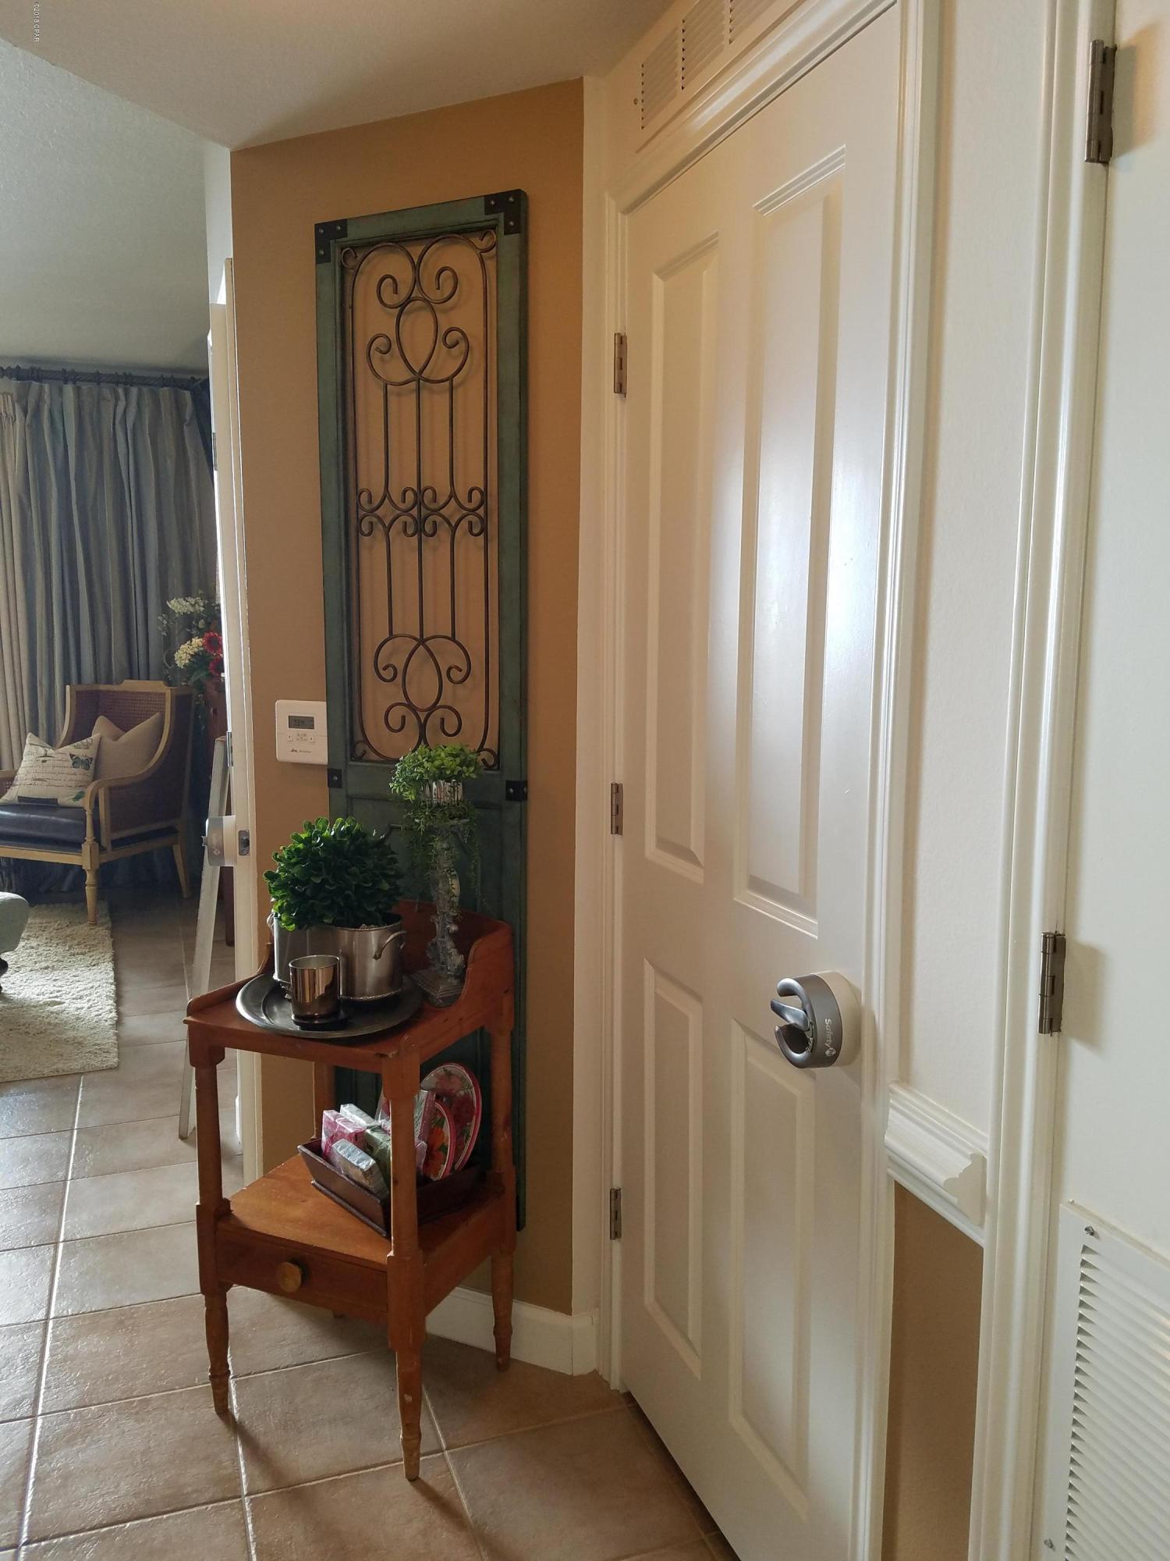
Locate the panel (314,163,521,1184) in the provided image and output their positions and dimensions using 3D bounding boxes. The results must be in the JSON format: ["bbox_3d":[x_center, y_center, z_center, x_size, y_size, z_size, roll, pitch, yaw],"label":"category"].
[{"bbox_3d":[-0.294,-0.087,2.154,0.413,1.820,0.030,3,8,24],"label":"panel"}]

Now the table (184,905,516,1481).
[{"bbox_3d":[-0.397,0.680,2.084,0.447,0.875,0.360,3,8,24],"label":"table"}]

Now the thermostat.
[{"bbox_3d":[-0.541,-0.093,2.264,0.127,0.120,0.028,3,8,24],"label":"thermostat"}]

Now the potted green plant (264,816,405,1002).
[{"bbox_3d":[-0.439,0.214,2.118,0.270,0.320,0.180,3,8,24],"label":"potted green plant"}]

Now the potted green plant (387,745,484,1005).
[{"bbox_3d":[-0.264,0.160,2.072,0.172,0.456,0.160,3,8,24],"label":"potted green plant"}]

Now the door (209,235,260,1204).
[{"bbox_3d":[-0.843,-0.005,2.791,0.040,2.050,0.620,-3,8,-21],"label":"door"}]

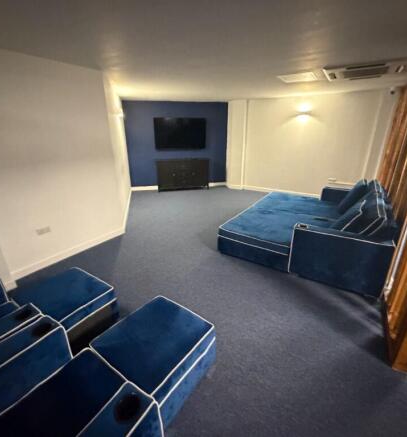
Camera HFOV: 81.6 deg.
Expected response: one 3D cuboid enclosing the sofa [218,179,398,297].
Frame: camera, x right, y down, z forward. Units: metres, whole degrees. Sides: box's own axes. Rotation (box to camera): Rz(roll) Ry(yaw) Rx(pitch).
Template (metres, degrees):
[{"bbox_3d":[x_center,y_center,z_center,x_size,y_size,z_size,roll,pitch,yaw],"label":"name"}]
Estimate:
[{"bbox_3d":[1.667,-0.102,3.711,1.924,0.885,2.343,13,24,30],"label":"sofa"}]

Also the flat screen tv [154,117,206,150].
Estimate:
[{"bbox_3d":[-0.613,-2.309,6.463,1.379,0.817,0.060,-4,21,-9],"label":"flat screen tv"}]

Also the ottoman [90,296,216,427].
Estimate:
[{"bbox_3d":[-0.337,0.971,1.654,0.558,0.354,0.643,15,25,34],"label":"ottoman"}]

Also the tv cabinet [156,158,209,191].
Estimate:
[{"bbox_3d":[-0.574,-1.226,6.728,1.414,0.868,0.360,-4,21,-9],"label":"tv cabinet"}]

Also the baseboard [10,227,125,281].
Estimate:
[{"bbox_3d":[-1.796,0.438,3.419,0.020,0.114,1.612,13,24,30],"label":"baseboard"}]

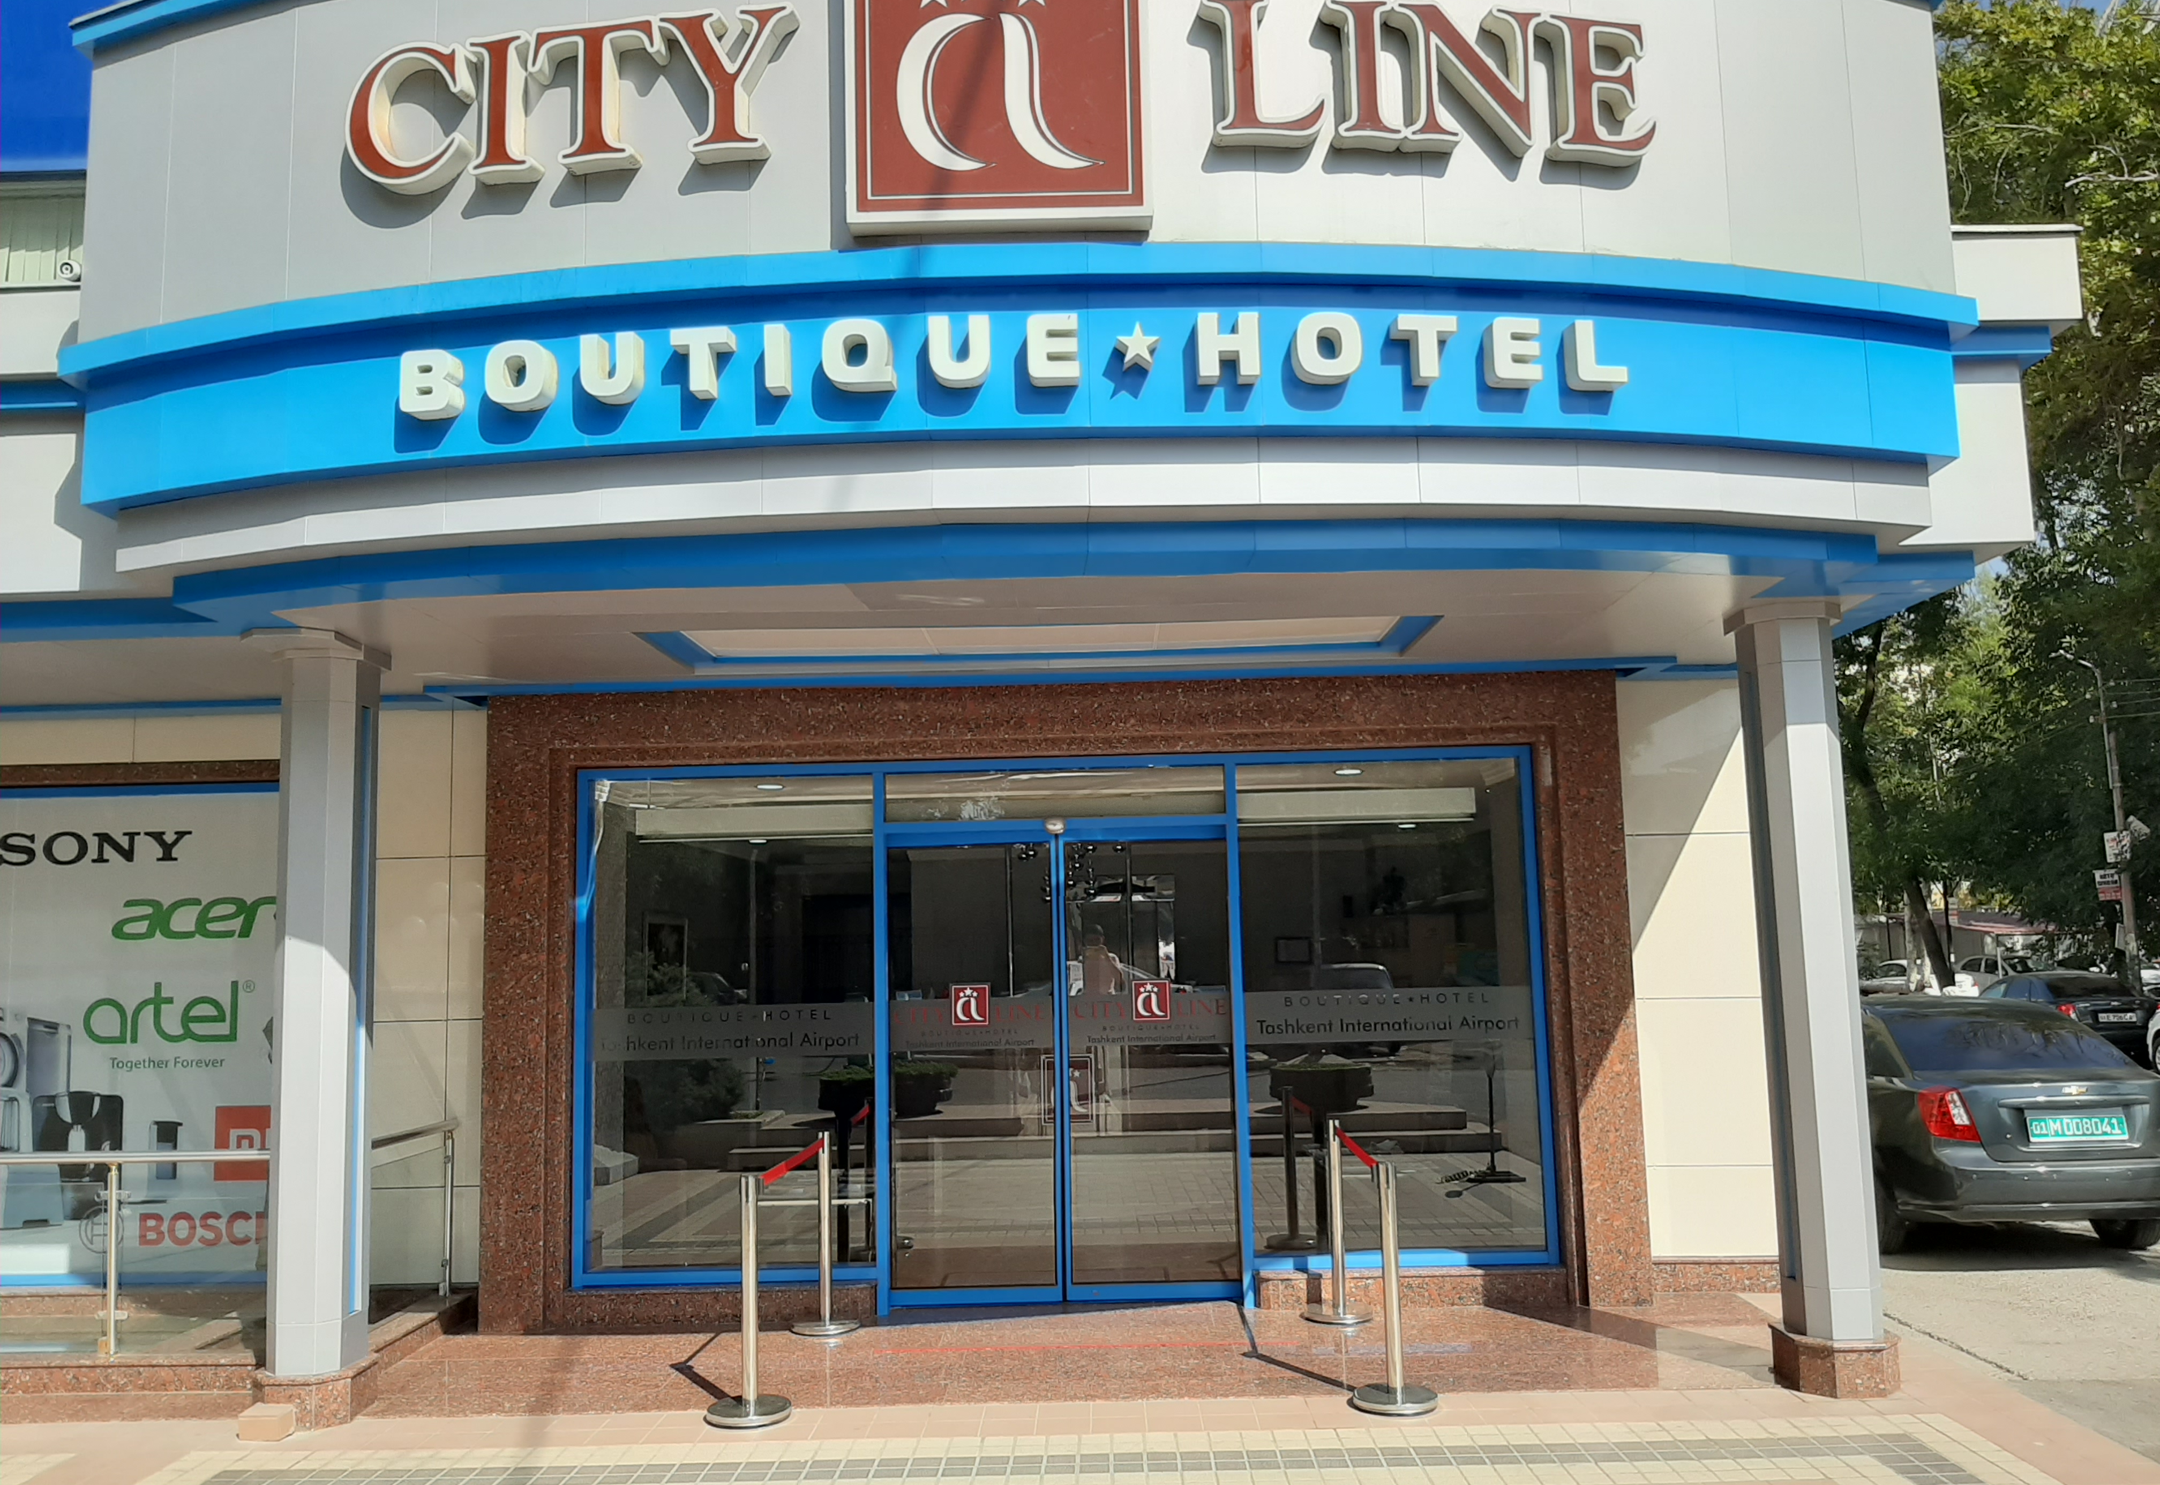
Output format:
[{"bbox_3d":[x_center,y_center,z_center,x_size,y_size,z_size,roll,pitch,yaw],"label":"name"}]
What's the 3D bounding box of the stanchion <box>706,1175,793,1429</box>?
[{"bbox_3d":[-1.300,2.175,6.375,0.330,0.910,0.330,-2,-6,1],"label":"stanchion"}]

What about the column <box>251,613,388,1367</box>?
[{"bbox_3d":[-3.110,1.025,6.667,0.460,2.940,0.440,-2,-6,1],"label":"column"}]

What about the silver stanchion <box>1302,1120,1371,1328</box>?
[{"bbox_3d":[1.208,2.272,7.745,0.330,0.910,0.330,-2,-6,1],"label":"silver stanchion"}]

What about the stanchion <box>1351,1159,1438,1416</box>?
[{"bbox_3d":[1.201,2.090,6.295,0.330,0.910,0.330,-2,-6,1],"label":"stanchion"}]

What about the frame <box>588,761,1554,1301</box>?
[{"bbox_3d":[-0.100,1.442,8.162,4.840,2.720,0.170,-2,-6,1],"label":"frame"}]

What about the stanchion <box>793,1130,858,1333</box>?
[{"bbox_3d":[-1.223,2.344,7.789,0.330,0.910,0.330,-2,-6,1],"label":"stanchion"}]

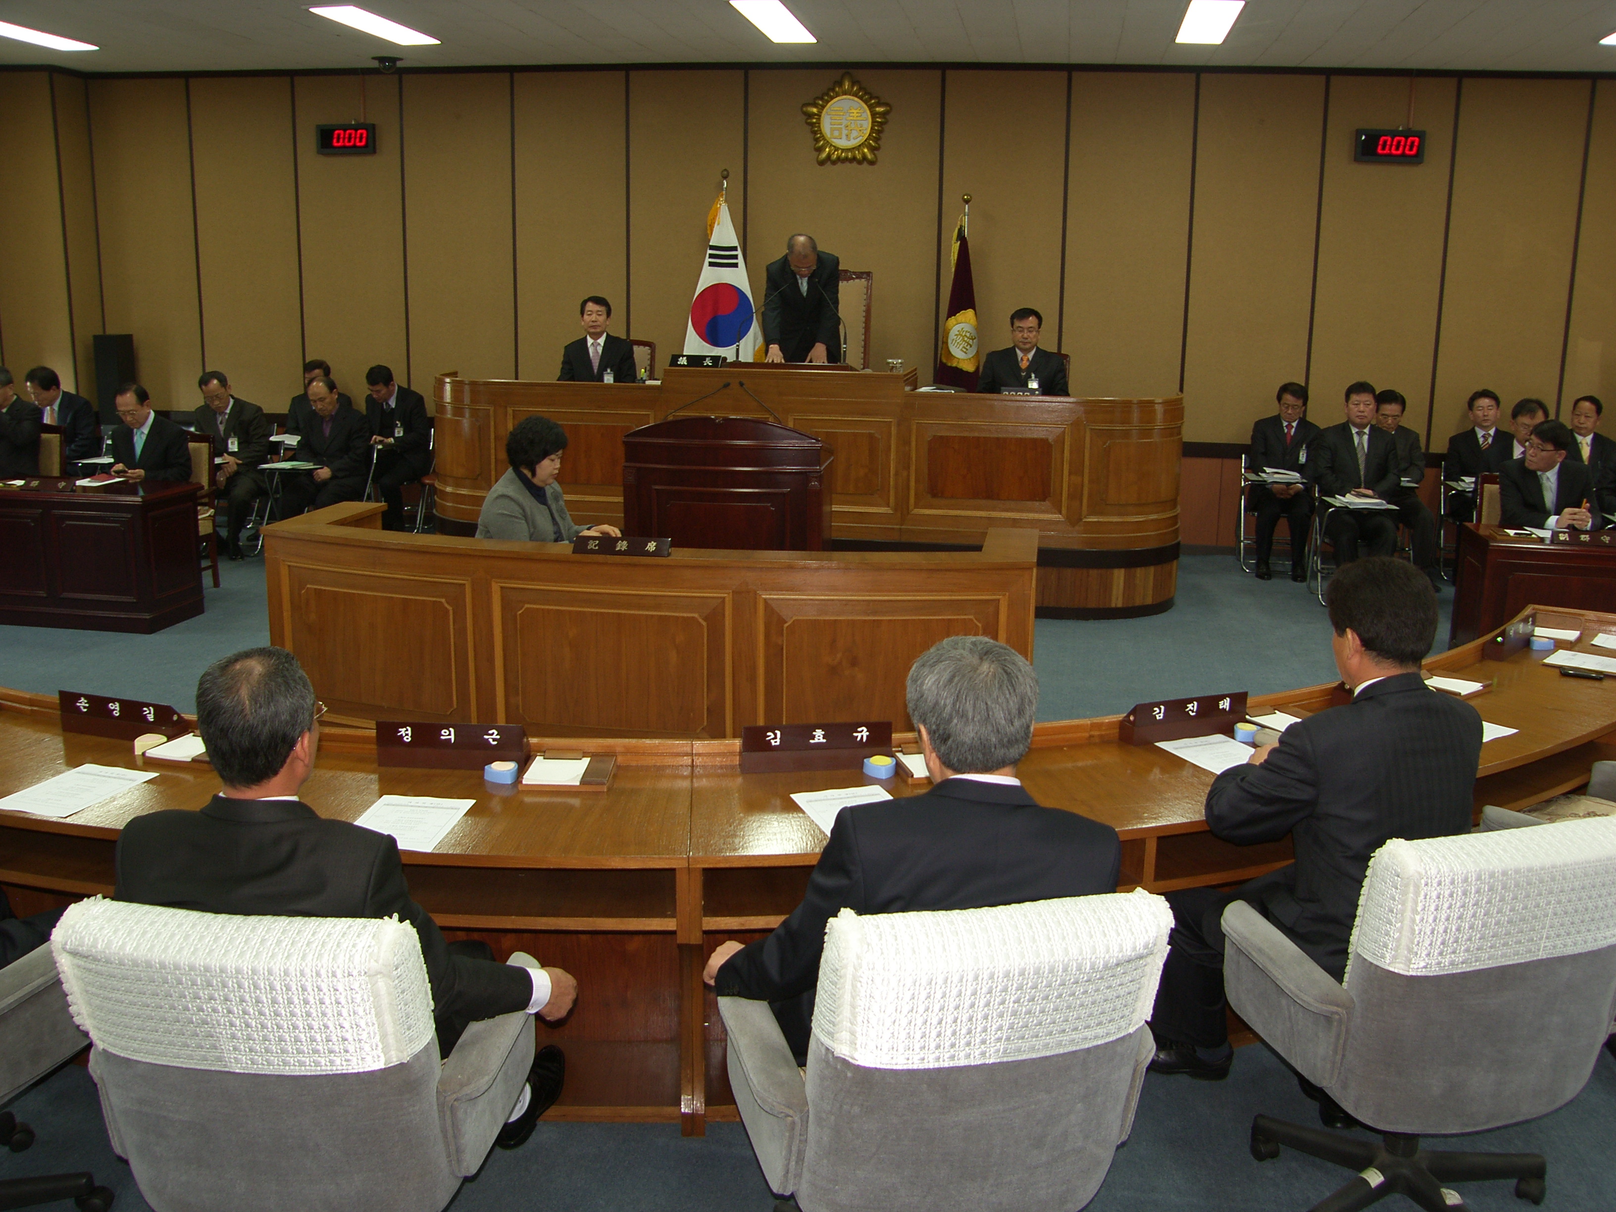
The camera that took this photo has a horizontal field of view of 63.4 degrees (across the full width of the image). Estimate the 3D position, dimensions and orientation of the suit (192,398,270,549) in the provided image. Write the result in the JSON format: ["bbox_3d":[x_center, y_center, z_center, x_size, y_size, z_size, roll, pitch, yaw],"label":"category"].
[{"bbox_3d":[-3.995,-0.969,9.149,0.510,1.020,0.620,-1,13,-10],"label":"suit"}]

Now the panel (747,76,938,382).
[{"bbox_3d":[0.246,-2.595,9.620,1.390,2.533,0.040,3,13,7],"label":"panel"}]

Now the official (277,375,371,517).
[{"bbox_3d":[-2.918,-0.824,8.094,0.560,1.190,0.760,3,13,7],"label":"official"}]

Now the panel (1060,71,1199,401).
[{"bbox_3d":[2.261,-2.472,9.309,0.862,2.554,0.050,3,12,7],"label":"panel"}]

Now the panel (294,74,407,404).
[{"bbox_3d":[-3.378,-2.630,9.642,0.826,2.491,0.050,3,13,7],"label":"panel"}]

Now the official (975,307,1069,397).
[{"bbox_3d":[1.245,-1.093,7.654,0.550,1.270,0.760,3,13,7],"label":"official"}]

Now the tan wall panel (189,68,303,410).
[{"bbox_3d":[-4.386,-2.793,10.234,0.852,2.533,0.040,3,13,7],"label":"tan wall panel"}]

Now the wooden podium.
[{"bbox_3d":[-0.346,-0.281,6.063,0.880,1.180,0.540,3,12,7],"label":"wooden podium"}]

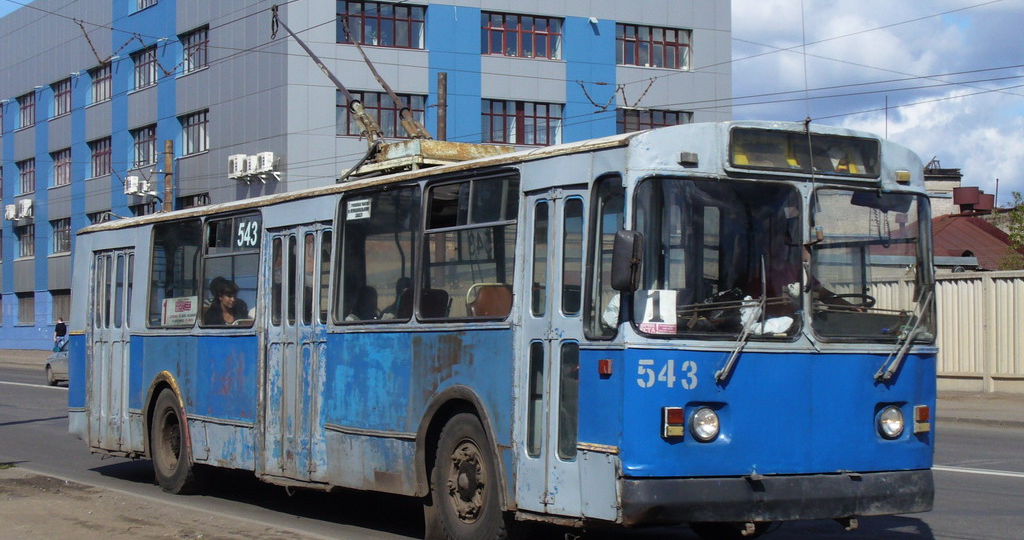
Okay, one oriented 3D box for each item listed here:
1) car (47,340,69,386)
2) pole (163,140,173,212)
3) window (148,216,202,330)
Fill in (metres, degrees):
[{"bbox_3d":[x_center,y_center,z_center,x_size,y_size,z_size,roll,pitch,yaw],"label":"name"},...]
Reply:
[{"bbox_3d":[-11.950,2.587,45.800,1.680,1.430,4.200,2,-3,-33],"label":"car"},{"bbox_3d":[-12.508,-0.360,58.000,0.280,8.700,0.280,2,-3,-33],"label":"pole"},{"bbox_3d":[-3.388,0.043,15.998,0.060,1.050,1.340,6,-5,-31],"label":"window"}]

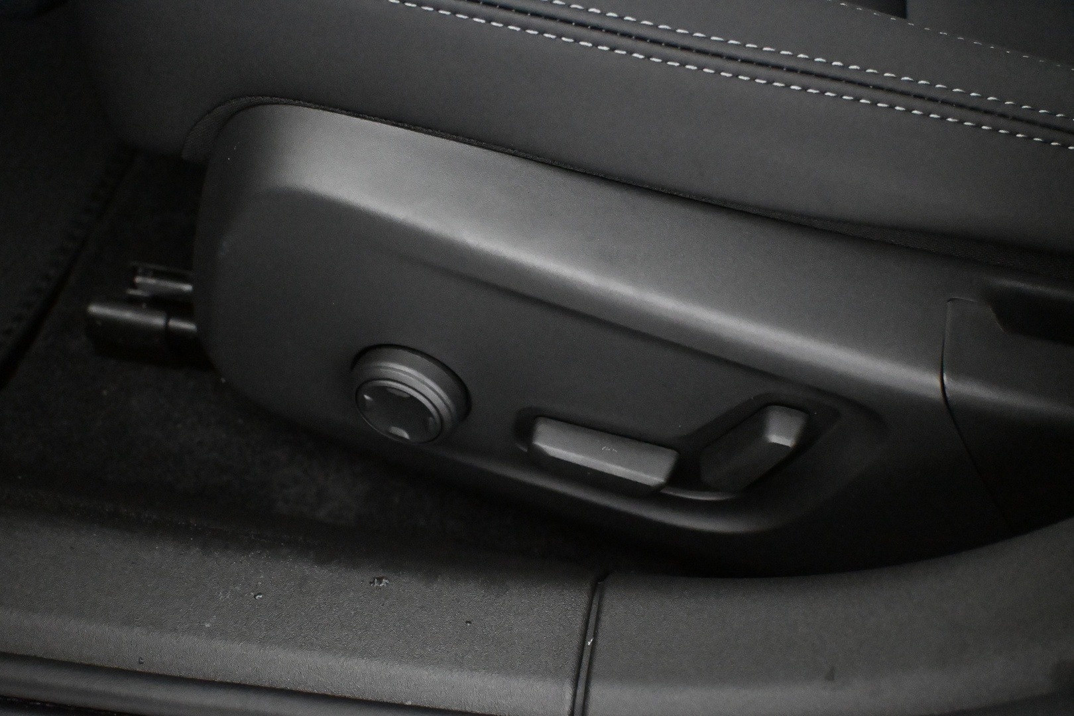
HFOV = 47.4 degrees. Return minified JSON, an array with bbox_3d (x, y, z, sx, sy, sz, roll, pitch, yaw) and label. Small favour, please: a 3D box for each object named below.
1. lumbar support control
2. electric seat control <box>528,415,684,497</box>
[{"bbox_3d":[-0.057,0.019,0.529,0.053,0.053,0.015,17,50,9],"label":"lumbar support control"},{"bbox_3d":[0.028,0.042,0.513,0.063,0.015,0.018,14,49,6],"label":"electric seat control"}]

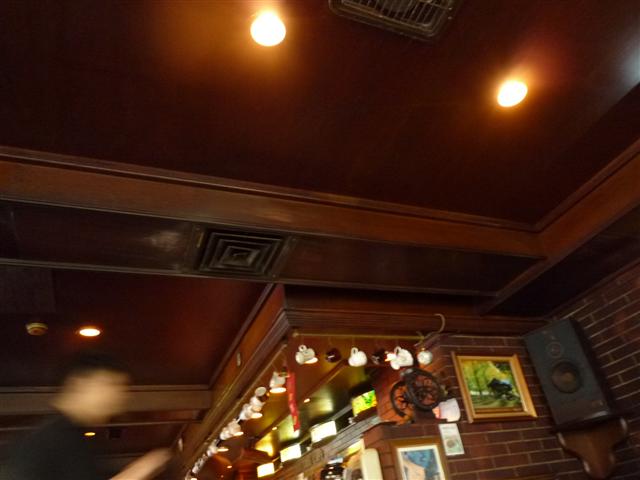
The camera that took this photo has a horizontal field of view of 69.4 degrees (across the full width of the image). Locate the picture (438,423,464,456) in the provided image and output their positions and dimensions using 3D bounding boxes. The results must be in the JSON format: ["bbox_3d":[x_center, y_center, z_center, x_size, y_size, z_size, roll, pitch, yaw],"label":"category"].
[{"bbox_3d":[0.670,1.022,2.363,0.109,0.147,0.015,6,-35,-22],"label":"picture"}]

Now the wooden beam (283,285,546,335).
[{"bbox_3d":[0.622,0.452,2.733,1.780,0.272,0.130,6,-35,-22],"label":"wooden beam"}]

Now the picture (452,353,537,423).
[{"bbox_3d":[0.985,0.838,2.635,0.473,0.377,0.035,6,-35,-22],"label":"picture"}]

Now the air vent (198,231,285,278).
[{"bbox_3d":[-0.322,0.049,1.855,0.310,0.040,0.312,6,-35,-22],"label":"air vent"}]

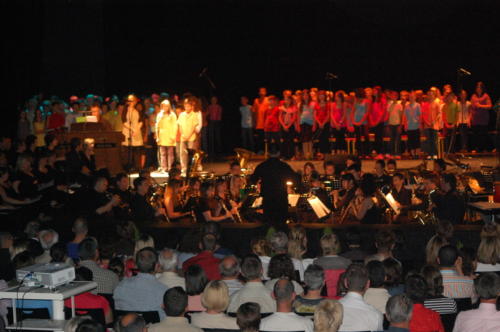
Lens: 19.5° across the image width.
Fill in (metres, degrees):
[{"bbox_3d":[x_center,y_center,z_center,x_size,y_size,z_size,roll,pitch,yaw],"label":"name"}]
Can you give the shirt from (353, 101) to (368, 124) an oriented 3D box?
[{"bbox_3d":[2.314,-1.120,30.500,0.328,0.503,0.220,0,1,6],"label":"shirt"}]

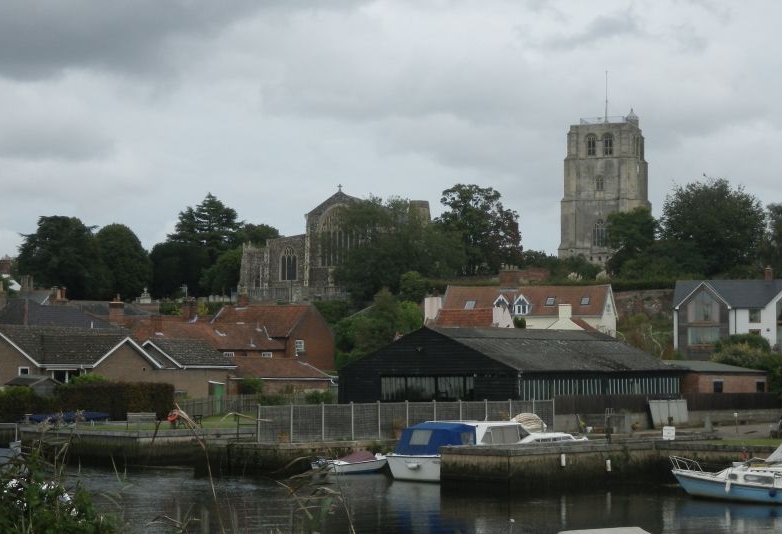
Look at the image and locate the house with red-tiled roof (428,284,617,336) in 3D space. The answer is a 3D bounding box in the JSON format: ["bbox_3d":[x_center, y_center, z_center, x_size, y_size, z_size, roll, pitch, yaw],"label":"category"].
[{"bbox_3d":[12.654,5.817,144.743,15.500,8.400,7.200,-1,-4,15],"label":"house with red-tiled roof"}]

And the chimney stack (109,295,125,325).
[{"bbox_3d":[-24.618,3.813,139.918,1.250,2.700,0.900,0,-4,5],"label":"chimney stack"}]

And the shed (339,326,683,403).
[{"bbox_3d":[7.729,6.820,99.865,15.000,5.700,16.800,-3,-5,44],"label":"shed"}]

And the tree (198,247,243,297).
[{"bbox_3d":[-26.941,0.936,247.743,7.500,8.400,7.500,0,-4,0],"label":"tree"}]

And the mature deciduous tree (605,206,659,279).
[{"bbox_3d":[30.592,-2.997,198.628,6.869,9.443,6.526,0,-4,0],"label":"mature deciduous tree"}]

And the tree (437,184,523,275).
[{"bbox_3d":[13.284,-5.429,234.572,12.900,14.000,12.200,0,-4,0],"label":"tree"}]

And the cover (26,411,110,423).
[{"bbox_3d":[-19.231,8.915,93.115,5.000,0.800,1.800,-1,-4,17],"label":"cover"}]

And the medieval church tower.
[{"bbox_3d":[39.943,-12.538,289.023,15.200,32.000,15.200,-1,-4,16],"label":"medieval church tower"}]

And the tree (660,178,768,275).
[{"bbox_3d":[39.263,-4.350,190.700,12.701,12.993,12.066,0,-4,0],"label":"tree"}]

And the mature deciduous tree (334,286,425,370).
[{"bbox_3d":[-1.061,5.882,129.750,7.400,8.200,6.800,0,-4,0],"label":"mature deciduous tree"}]

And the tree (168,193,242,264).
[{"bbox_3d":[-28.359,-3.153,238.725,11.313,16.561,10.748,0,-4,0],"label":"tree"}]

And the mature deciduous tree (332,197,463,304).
[{"bbox_3d":[0.856,-1.795,205.564,17.114,15.049,16.258,0,-4,0],"label":"mature deciduous tree"}]

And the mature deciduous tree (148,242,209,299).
[{"bbox_3d":[-30.545,0.569,224.449,8.624,8.786,8.193,0,-4,0],"label":"mature deciduous tree"}]

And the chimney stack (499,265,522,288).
[{"bbox_3d":[10.998,0.966,144.927,1.700,2.400,1.000,-1,-4,15],"label":"chimney stack"}]

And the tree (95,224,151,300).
[{"bbox_3d":[-39.442,-0.522,228.530,8.488,11.442,8.064,0,-4,0],"label":"tree"}]

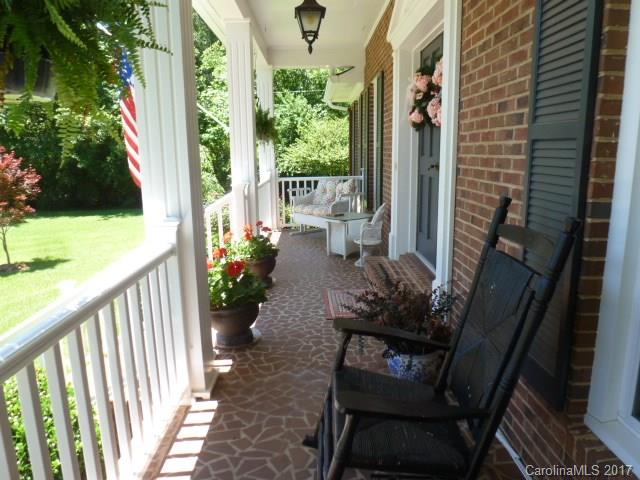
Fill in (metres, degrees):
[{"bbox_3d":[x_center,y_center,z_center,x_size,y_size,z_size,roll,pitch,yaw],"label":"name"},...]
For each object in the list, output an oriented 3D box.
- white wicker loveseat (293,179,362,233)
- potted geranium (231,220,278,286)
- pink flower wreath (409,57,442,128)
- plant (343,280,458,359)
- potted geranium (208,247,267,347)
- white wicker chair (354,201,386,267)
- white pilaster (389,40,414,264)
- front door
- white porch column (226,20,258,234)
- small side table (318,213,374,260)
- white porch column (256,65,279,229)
[{"bbox_3d":[0.098,-0.528,7.369,0.760,0.950,1.140,-10,14,-37],"label":"white wicker loveseat"},{"bbox_3d":[-0.645,0.149,4.683,0.450,0.690,0.450,-1,11,-1],"label":"potted geranium"},{"bbox_3d":[1.003,-1.340,4.125,0.180,0.620,0.620,-1,11,-1],"label":"pink flower wreath"},{"bbox_3d":[0.461,0.484,2.681,0.560,0.460,0.500,-1,11,-1],"label":"plant"},{"bbox_3d":[-0.617,0.410,3.314,0.430,0.700,0.430,-1,11,-1],"label":"potted geranium"},{"bbox_3d":[0.629,-0.089,5.583,0.440,0.760,0.460,3,12,18],"label":"white wicker chair"},{"bbox_3d":[0.878,-0.911,4.908,0.250,2.270,0.250,-1,11,-1],"label":"white pilaster"},{"bbox_3d":[1.077,-0.813,4.312,0.060,2.100,0.910,-1,11,-1],"label":"front door"},{"bbox_3d":[-0.878,-1.035,5.219,0.290,2.815,0.290,-1,11,-1],"label":"white porch column"},{"bbox_3d":[0.364,-0.081,6.211,0.680,0.510,0.580,-11,15,-41],"label":"small side table"},{"bbox_3d":[-0.949,-1.584,8.021,0.290,2.815,0.290,-1,11,-1],"label":"white porch column"}]

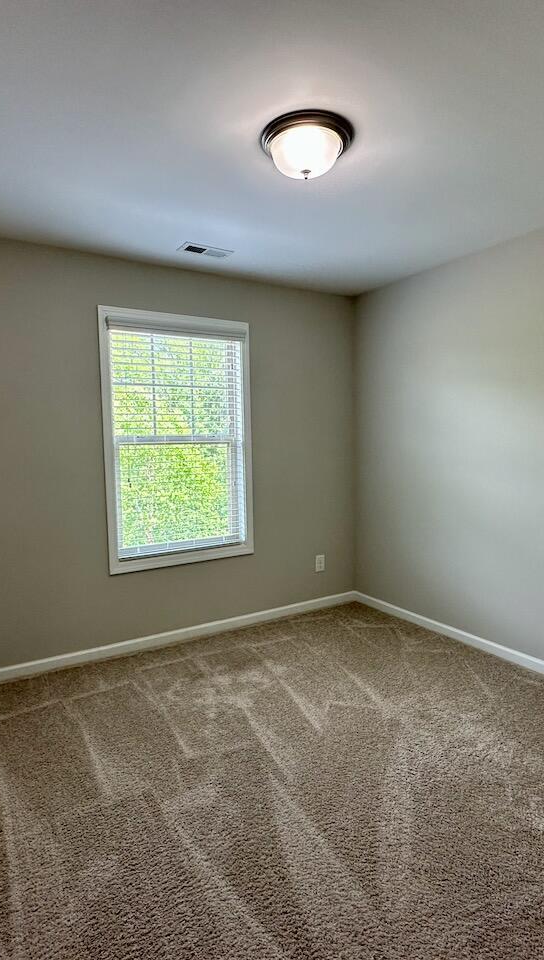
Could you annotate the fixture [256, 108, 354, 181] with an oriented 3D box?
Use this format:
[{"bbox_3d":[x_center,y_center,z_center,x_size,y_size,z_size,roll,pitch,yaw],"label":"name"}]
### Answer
[{"bbox_3d":[0.129,-1.188,1.906,0.340,0.140,0.340,-1,5,0],"label":"fixture"}]

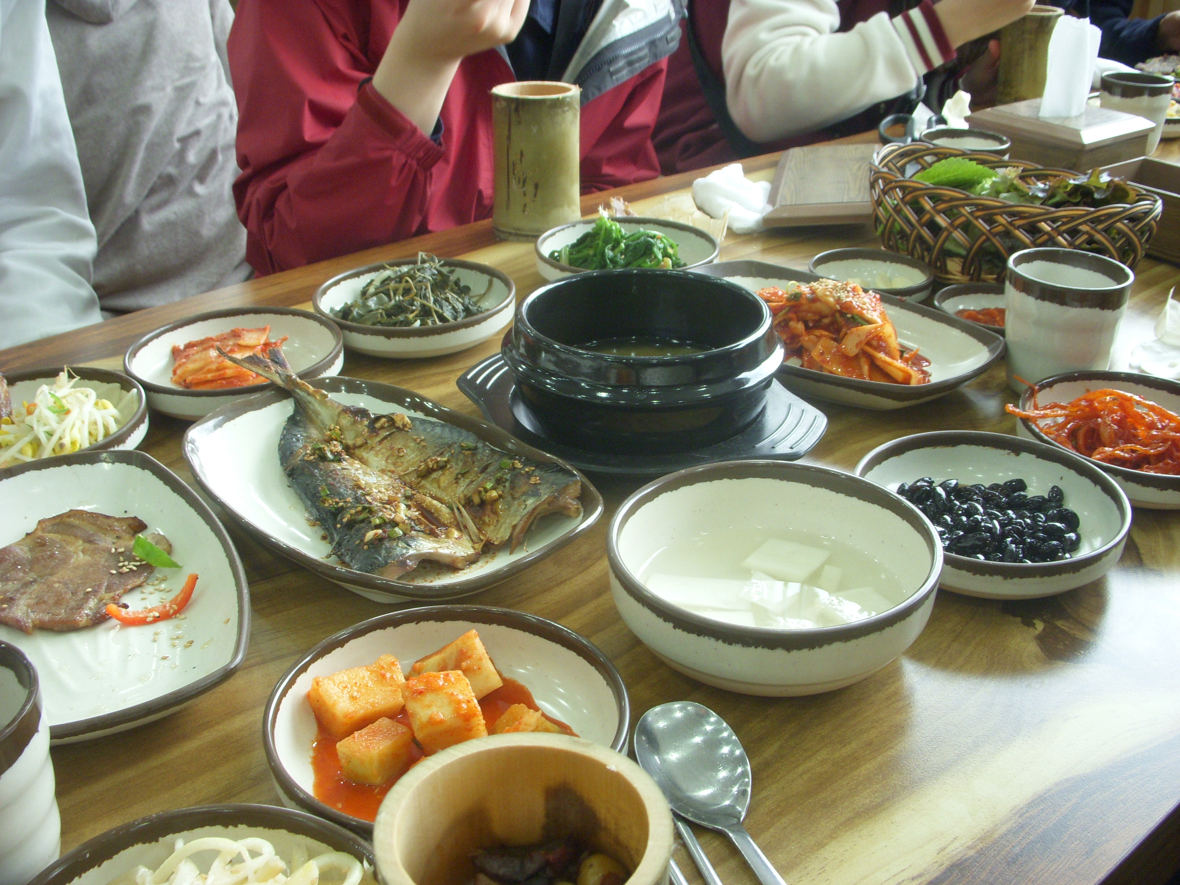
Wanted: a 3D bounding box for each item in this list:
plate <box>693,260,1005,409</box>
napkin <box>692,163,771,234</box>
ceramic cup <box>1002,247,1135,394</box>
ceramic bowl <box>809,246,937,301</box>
[{"bbox_3d":[0.149,-0.071,0.886,0.255,0.031,0.151,22,35,37],"label":"plate"},{"bbox_3d":[0.128,-0.217,1.147,0.071,0.045,0.065,3,27,6],"label":"napkin"},{"bbox_3d":[0.300,-0.073,0.825,0.075,0.081,0.075,10,29,19],"label":"ceramic cup"},{"bbox_3d":[0.210,-0.119,0.975,0.090,0.027,0.090,6,28,11],"label":"ceramic bowl"}]

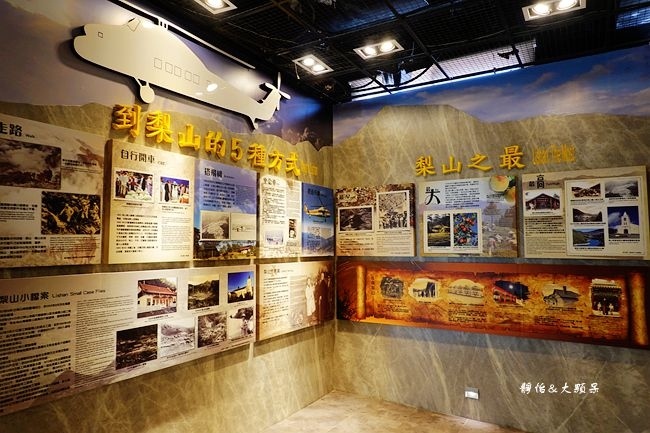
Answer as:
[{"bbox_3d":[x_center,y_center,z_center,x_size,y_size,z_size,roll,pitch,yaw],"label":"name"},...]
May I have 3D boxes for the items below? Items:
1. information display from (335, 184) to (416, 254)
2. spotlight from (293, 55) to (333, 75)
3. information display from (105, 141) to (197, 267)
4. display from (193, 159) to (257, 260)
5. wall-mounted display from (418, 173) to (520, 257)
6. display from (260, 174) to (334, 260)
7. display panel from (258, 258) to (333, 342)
[{"bbox_3d":[0.513,0.048,4.444,0.890,0.724,0.045,-2,-4,32],"label":"information display"},{"bbox_3d":[-0.095,-1.320,3.701,0.199,0.080,0.360,-2,-4,32],"label":"spotlight"},{"bbox_3d":[-1.095,-0.067,2.767,0.055,0.717,0.606,-2,-4,32],"label":"information display"},{"bbox_3d":[-0.748,-0.029,3.330,0.045,0.713,0.631,-2,-4,32],"label":"display"},{"bbox_3d":[1.295,0.018,3.955,0.862,0.715,0.045,-2,-4,32],"label":"wall-mounted display"},{"bbox_3d":[-0.237,0.035,4.143,0.045,0.710,1.241,-2,-4,32],"label":"display"},{"bbox_3d":[-0.236,0.749,4.101,0.045,0.627,1.241,-2,-4,32],"label":"display panel"}]

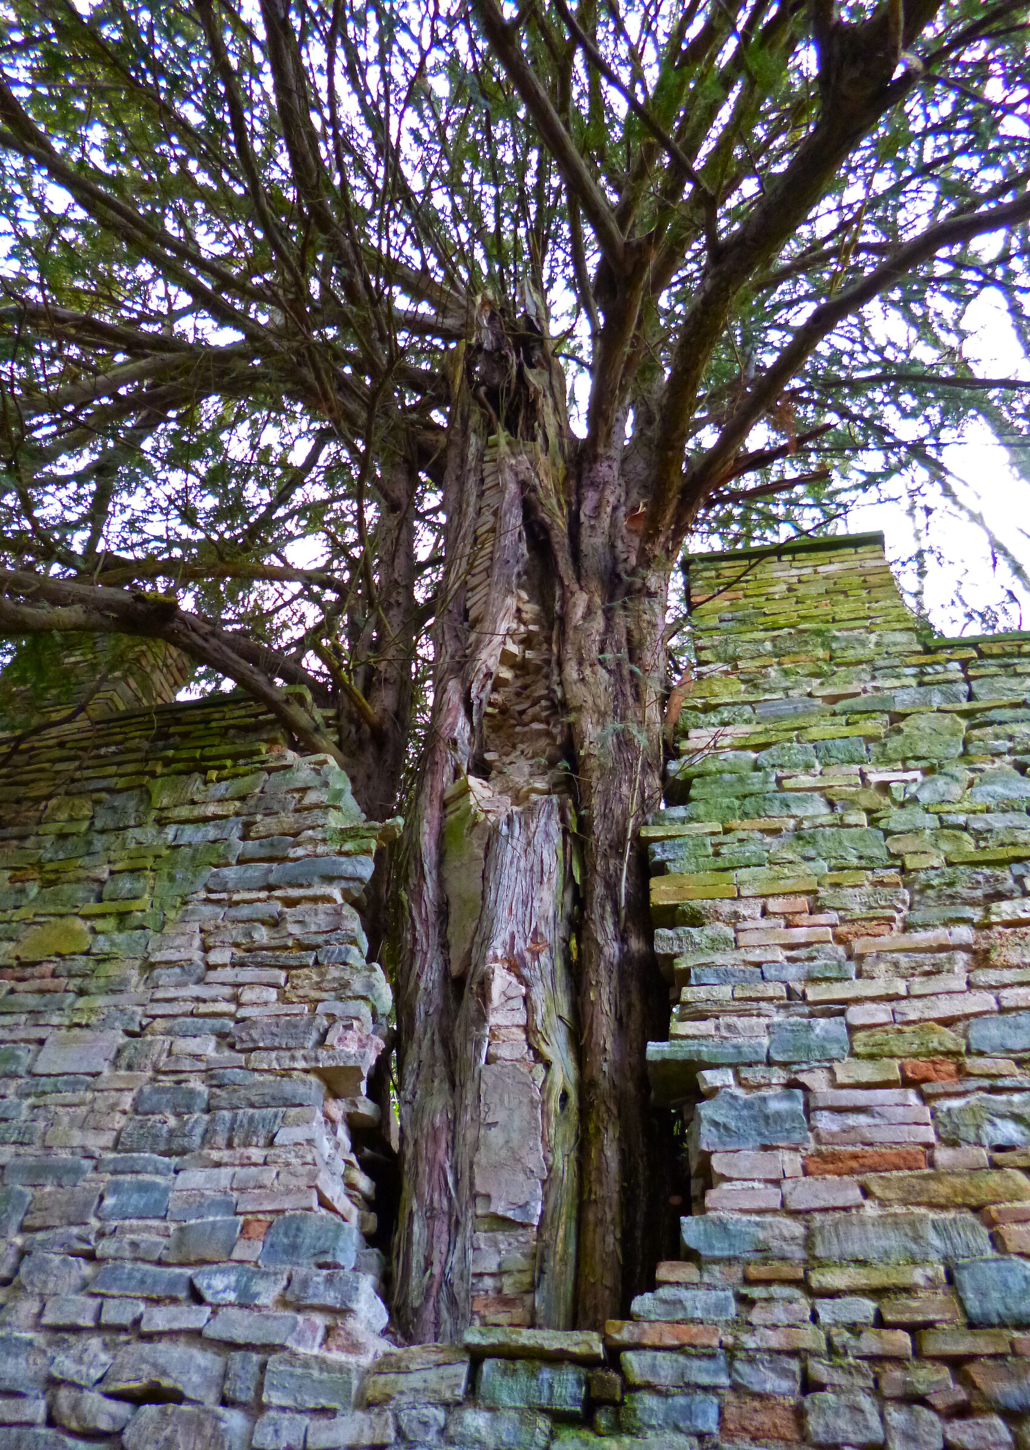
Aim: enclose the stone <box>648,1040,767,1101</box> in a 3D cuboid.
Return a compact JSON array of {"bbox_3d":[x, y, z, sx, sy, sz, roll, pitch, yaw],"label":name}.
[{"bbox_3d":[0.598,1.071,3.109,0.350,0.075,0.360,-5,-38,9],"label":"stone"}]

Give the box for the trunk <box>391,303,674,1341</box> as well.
[{"bbox_3d":[0.140,-0.288,4.597,1.050,5.300,0.850,-5,-38,9],"label":"trunk"}]

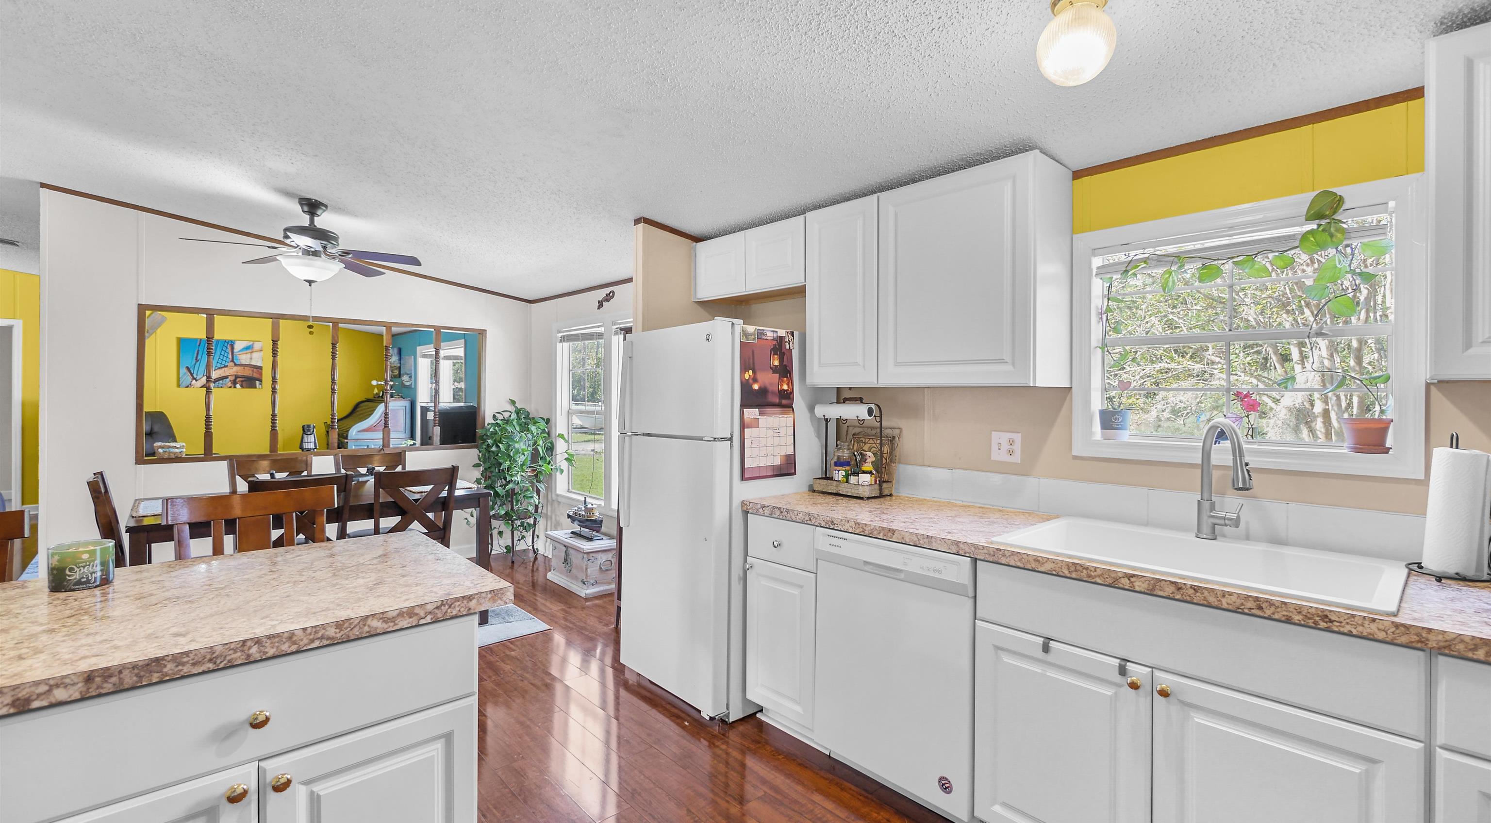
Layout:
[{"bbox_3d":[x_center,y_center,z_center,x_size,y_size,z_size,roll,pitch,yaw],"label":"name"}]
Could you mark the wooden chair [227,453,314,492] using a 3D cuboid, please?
[{"bbox_3d":[-2.886,0.772,3.704,0.450,0.940,0.540,-1,2,-42],"label":"wooden chair"}]

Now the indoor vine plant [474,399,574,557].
[{"bbox_3d":[-1.851,0.558,4.897,0.660,1.330,0.660,-1,2,-42],"label":"indoor vine plant"}]

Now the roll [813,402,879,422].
[{"bbox_3d":[0.434,0.002,2.645,0.067,0.067,0.295,-1,2,-42],"label":"roll"}]

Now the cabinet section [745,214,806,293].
[{"bbox_3d":[0.249,-0.702,2.843,0.340,0.298,0.384,0,1,-43],"label":"cabinet section"}]

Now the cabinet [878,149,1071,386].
[{"bbox_3d":[0.836,-0.467,2.245,0.320,0.750,0.595,-1,2,-42],"label":"cabinet"}]

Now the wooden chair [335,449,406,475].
[{"bbox_3d":[-2.465,0.767,4.077,0.450,0.940,0.540,-1,2,-42],"label":"wooden chair"}]

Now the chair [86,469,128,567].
[{"bbox_3d":[-2.982,0.784,3.123,0.540,0.940,0.450,-1,2,-42],"label":"chair"}]

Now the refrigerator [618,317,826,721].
[{"bbox_3d":[-0.096,0.444,2.951,0.780,1.656,0.755,-1,2,-42],"label":"refrigerator"}]

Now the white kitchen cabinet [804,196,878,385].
[{"bbox_3d":[0.512,-0.484,2.611,0.320,0.750,0.383,-1,2,-42],"label":"white kitchen cabinet"}]

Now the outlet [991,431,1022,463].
[{"bbox_3d":[0.996,0.138,2.308,0.010,0.114,0.117,-1,2,-42],"label":"outlet"}]

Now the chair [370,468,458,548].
[{"bbox_3d":[-1.947,0.782,3.487,0.450,0.940,0.540,-1,2,-42],"label":"chair"}]

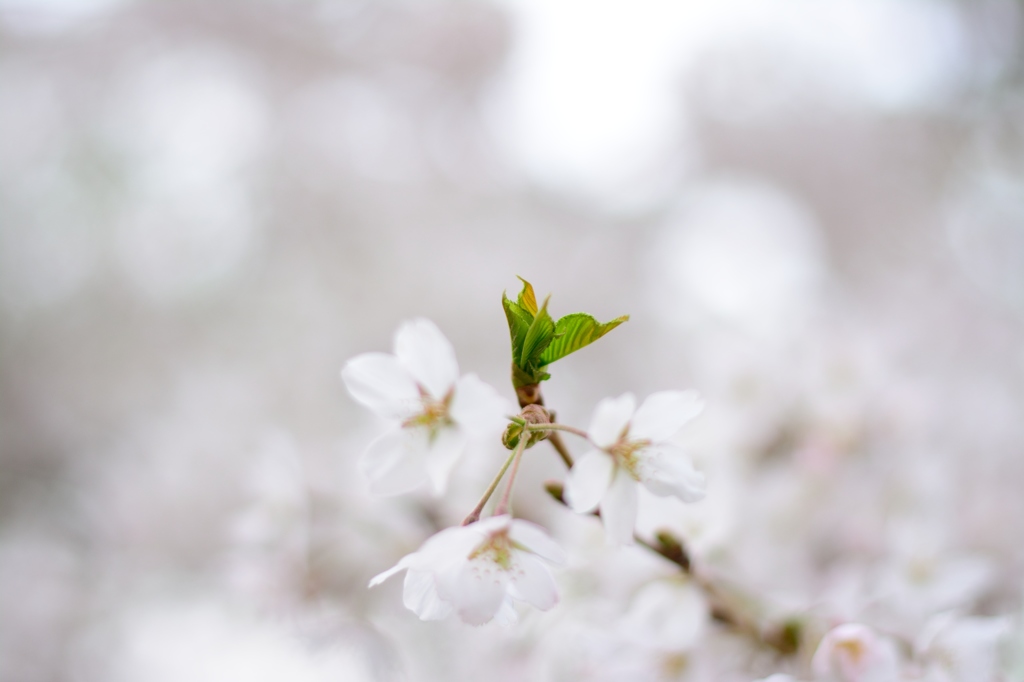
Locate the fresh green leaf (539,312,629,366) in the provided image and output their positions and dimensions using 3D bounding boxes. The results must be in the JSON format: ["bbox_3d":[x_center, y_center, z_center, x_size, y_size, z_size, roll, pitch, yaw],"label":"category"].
[{"bbox_3d":[0.015,0.000,0.455,0.021,0.007,0.007,-29,0,3],"label":"fresh green leaf"}]

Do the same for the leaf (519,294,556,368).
[{"bbox_3d":[0.005,-0.002,0.452,0.005,0.017,0.006,20,6,-16],"label":"leaf"}]

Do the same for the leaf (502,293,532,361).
[{"bbox_3d":[0.001,-0.003,0.455,0.006,0.015,0.006,-7,0,17],"label":"leaf"}]

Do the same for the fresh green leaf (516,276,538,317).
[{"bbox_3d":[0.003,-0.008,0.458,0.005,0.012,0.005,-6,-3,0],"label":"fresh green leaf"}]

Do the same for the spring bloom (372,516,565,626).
[{"bbox_3d":[-0.009,0.048,0.445,0.040,0.033,0.022,0,41,-4],"label":"spring bloom"}]

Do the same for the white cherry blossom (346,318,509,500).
[{"bbox_3d":[-0.018,0.014,0.437,0.035,0.036,0.016,1,7,10],"label":"white cherry blossom"}]

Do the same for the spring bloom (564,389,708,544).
[{"bbox_3d":[0.026,0.026,0.445,0.032,0.034,0.017,-2,14,-29],"label":"spring bloom"}]

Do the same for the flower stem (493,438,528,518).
[{"bbox_3d":[-0.001,0.029,0.450,0.003,0.018,0.003,18,-3,0],"label":"flower stem"}]

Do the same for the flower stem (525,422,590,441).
[{"bbox_3d":[0.009,0.017,0.408,0.014,0.003,0.003,10,4,25],"label":"flower stem"}]

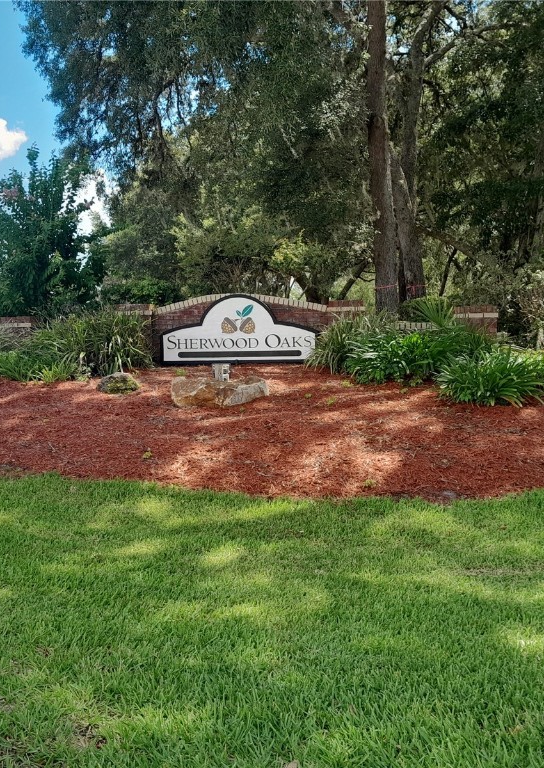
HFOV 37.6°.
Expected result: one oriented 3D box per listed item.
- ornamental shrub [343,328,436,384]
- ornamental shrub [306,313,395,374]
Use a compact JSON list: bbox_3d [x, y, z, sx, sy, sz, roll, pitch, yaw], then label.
[{"bbox_3d":[1.493,-0.349,10.150,1.160,0.690,1.000,0,4,0],"label":"ornamental shrub"},{"bbox_3d":[1.042,-0.537,10.600,1.130,0.800,0.950,0,4,0],"label":"ornamental shrub"}]

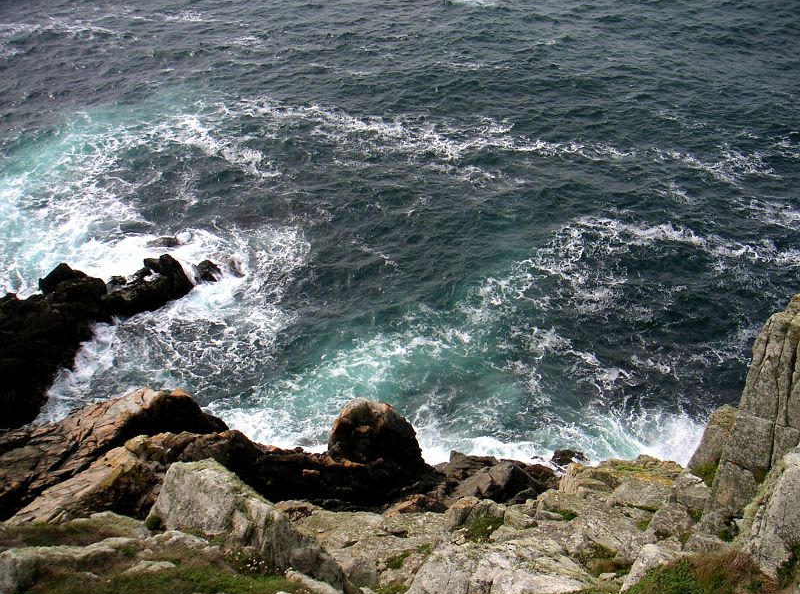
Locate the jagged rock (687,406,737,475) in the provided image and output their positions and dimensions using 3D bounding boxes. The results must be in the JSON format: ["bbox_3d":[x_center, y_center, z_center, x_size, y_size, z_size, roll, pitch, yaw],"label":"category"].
[{"bbox_3d":[5.675,2.596,16.000,0.950,1.300,0.950,0,28,0],"label":"jagged rock"}]

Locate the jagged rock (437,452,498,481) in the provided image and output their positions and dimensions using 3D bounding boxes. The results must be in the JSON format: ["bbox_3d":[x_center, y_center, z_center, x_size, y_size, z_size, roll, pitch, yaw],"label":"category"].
[{"bbox_3d":[2.037,5.145,26.500,1.850,0.850,1.200,0,28,0],"label":"jagged rock"}]

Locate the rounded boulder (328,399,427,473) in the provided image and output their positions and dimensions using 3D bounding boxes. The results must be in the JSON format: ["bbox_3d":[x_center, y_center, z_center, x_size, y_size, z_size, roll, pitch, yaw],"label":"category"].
[{"bbox_3d":[-0.661,4.320,27.000,3.000,2.400,2.200,0,28,0],"label":"rounded boulder"}]

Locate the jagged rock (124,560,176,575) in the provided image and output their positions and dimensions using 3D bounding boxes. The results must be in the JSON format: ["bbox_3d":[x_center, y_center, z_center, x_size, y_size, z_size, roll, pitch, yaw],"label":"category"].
[{"bbox_3d":[-2.368,2.561,8.300,0.500,0.140,0.230,0,28,0],"label":"jagged rock"}]

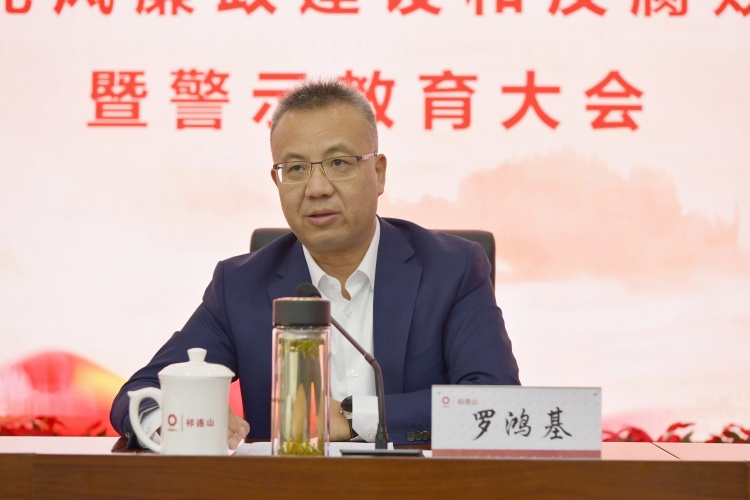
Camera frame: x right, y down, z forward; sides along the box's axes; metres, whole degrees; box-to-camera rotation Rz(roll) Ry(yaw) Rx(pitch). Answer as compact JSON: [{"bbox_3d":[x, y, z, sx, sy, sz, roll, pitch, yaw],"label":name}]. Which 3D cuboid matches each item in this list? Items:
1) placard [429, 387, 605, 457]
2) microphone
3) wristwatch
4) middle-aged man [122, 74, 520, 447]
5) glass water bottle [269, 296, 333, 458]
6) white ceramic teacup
[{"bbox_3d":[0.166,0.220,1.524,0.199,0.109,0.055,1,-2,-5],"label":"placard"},{"bbox_3d":[-0.022,0.158,1.661,0.150,0.237,0.230,1,-2,-14],"label":"microphone"},{"bbox_3d":[-0.029,0.237,1.819,0.043,0.050,0.060,1,40,0],"label":"wristwatch"},{"bbox_3d":[-0.082,0.384,1.970,0.600,1.290,0.620,0,-2,7],"label":"middle-aged man"},{"bbox_3d":[-0.088,0.163,1.531,0.068,0.214,0.068,1,-2,0],"label":"glass water bottle"},{"bbox_3d":[-0.229,0.193,1.530,0.126,0.148,0.091,1,-2,0],"label":"white ceramic teacup"}]

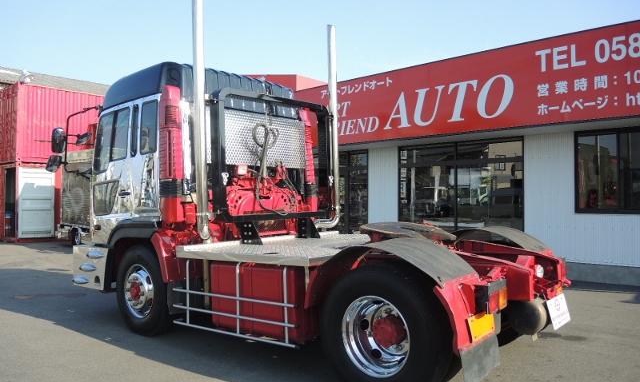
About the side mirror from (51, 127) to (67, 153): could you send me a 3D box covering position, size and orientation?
[{"bbox_3d":[-3.225,-0.624,6.400,0.085,0.330,0.190,-1,-1,12],"label":"side mirror"}]

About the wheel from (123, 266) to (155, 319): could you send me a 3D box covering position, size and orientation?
[{"bbox_3d":[-2.033,1.146,5.926,0.600,0.600,0.220,-2,-2,37],"label":"wheel"}]

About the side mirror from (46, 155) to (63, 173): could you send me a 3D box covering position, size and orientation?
[{"bbox_3d":[-3.282,-0.330,6.400,0.075,0.200,0.175,20,3,12],"label":"side mirror"}]

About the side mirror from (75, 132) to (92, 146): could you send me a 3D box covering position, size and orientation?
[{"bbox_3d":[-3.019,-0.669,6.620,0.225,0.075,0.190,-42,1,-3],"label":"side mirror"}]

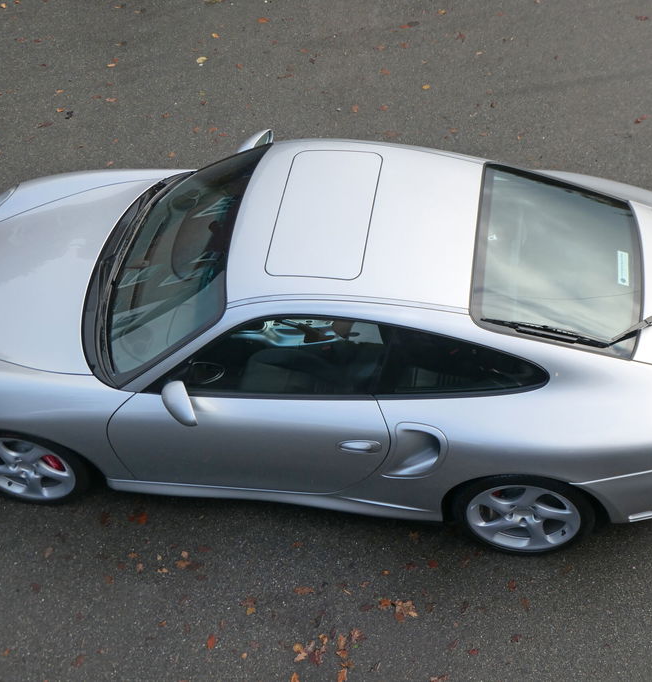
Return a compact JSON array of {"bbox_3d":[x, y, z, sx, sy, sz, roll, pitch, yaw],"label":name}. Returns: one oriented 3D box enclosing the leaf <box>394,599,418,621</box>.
[{"bbox_3d":[0.358,1.197,4.928,0.110,0.025,0.105,3,49,10],"label":"leaf"}]

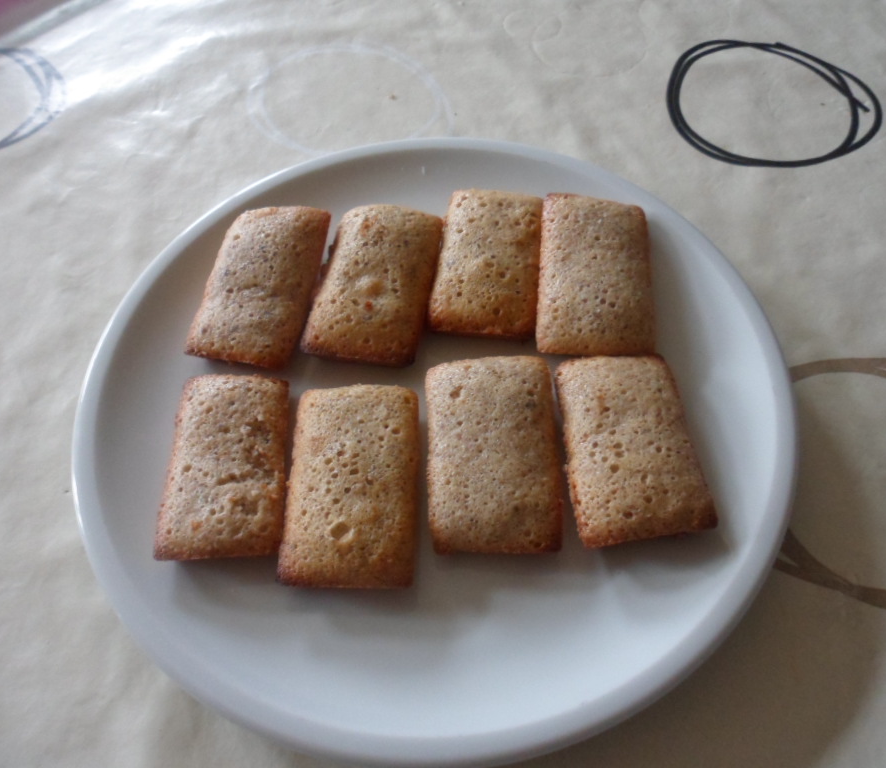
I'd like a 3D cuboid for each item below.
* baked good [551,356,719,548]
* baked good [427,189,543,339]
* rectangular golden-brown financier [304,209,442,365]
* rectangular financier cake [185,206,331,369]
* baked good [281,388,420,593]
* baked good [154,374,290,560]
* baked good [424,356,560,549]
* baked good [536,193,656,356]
[{"bbox_3d":[0.071,0.024,0.297,0.047,0.016,0.078,-5,59,-3],"label":"baked good"},{"bbox_3d":[0.020,-0.052,0.336,0.044,0.017,0.079,4,59,5],"label":"baked good"},{"bbox_3d":[-0.029,-0.043,0.333,0.046,0.017,0.081,6,60,6],"label":"rectangular golden-brown financier"},{"bbox_3d":[-0.080,-0.043,0.337,0.044,0.016,0.082,6,59,3],"label":"rectangular financier cake"},{"bbox_3d":[-0.034,0.038,0.289,0.047,0.016,0.079,0,59,0],"label":"baked good"},{"bbox_3d":[-0.080,0.031,0.291,0.044,0.017,0.075,-3,59,1],"label":"baked good"},{"bbox_3d":[0.018,0.026,0.289,0.046,0.017,0.079,-2,59,1],"label":"baked good"},{"bbox_3d":[0.065,-0.045,0.331,0.046,0.017,0.084,4,59,5],"label":"baked good"}]

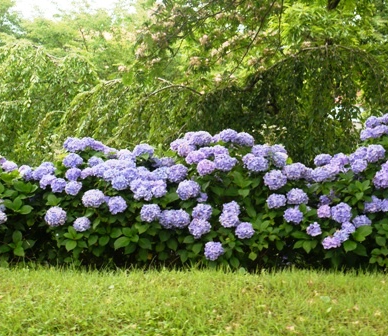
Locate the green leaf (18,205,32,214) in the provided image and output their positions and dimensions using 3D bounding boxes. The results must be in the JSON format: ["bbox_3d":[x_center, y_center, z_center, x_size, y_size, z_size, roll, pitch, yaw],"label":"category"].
[{"bbox_3d":[-1.371,0.340,6.950,0.114,0.075,0.080,0,4,0],"label":"green leaf"}]

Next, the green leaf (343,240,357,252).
[{"bbox_3d":[1.202,0.607,6.600,0.103,0.102,0.045,0,-24,0],"label":"green leaf"}]

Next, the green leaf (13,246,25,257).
[{"bbox_3d":[-1.393,0.665,6.800,0.084,0.080,0.060,0,5,0],"label":"green leaf"}]

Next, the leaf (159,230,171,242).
[{"bbox_3d":[-0.237,0.549,6.850,0.091,0.106,0.045,0,-24,0],"label":"leaf"}]

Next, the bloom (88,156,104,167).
[{"bbox_3d":[-0.841,-0.047,7.350,0.133,0.108,0.130,0,5,0],"label":"bloom"}]

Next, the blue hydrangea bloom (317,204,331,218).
[{"bbox_3d":[1.050,0.353,6.900,0.105,0.105,0.110,0,4,0],"label":"blue hydrangea bloom"}]

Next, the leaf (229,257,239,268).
[{"bbox_3d":[0.309,0.708,6.400,0.079,0.090,0.050,0,5,0],"label":"leaf"}]

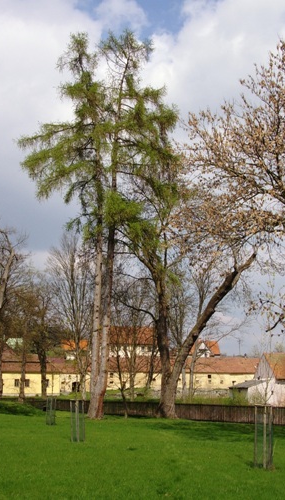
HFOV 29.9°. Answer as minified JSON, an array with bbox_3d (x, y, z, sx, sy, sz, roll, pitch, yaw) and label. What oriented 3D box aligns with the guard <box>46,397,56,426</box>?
[{"bbox_3d":[-4.799,8.422,28.027,0.500,1.470,0.500,2,-15,-9],"label":"guard"}]

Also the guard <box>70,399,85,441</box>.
[{"bbox_3d":[-2.335,6.137,19.257,0.500,1.470,0.500,2,-15,-6],"label":"guard"}]

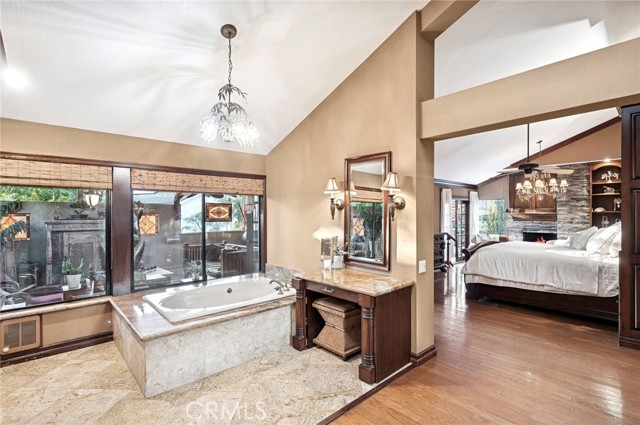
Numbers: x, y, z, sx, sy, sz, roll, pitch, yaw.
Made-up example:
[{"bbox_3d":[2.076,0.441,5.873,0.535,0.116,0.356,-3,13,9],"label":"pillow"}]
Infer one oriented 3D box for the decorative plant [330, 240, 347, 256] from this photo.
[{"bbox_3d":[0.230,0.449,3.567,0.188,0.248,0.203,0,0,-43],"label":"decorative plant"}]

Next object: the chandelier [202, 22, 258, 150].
[{"bbox_3d":[-0.784,-1.098,2.614,0.499,1.037,0.499,0,0,-43],"label":"chandelier"}]

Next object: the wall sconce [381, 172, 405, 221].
[{"bbox_3d":[0.713,-0.147,2.943,0.232,0.474,0.194,0,0,-43],"label":"wall sconce"}]

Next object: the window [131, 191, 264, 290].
[{"bbox_3d":[-1.579,0.330,4.170,1.769,1.225,0.101,0,0,-43],"label":"window"}]

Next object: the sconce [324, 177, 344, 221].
[{"bbox_3d":[0.144,-0.155,3.561,0.228,0.493,0.197,0,0,-43],"label":"sconce"}]

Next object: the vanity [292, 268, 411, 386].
[{"bbox_3d":[0.308,1.062,3.082,0.652,0.776,1.102,0,0,-43],"label":"vanity"}]

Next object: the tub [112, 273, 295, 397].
[{"bbox_3d":[-1.110,1.206,3.567,2.059,0.489,1.464,0,0,-43],"label":"tub"}]

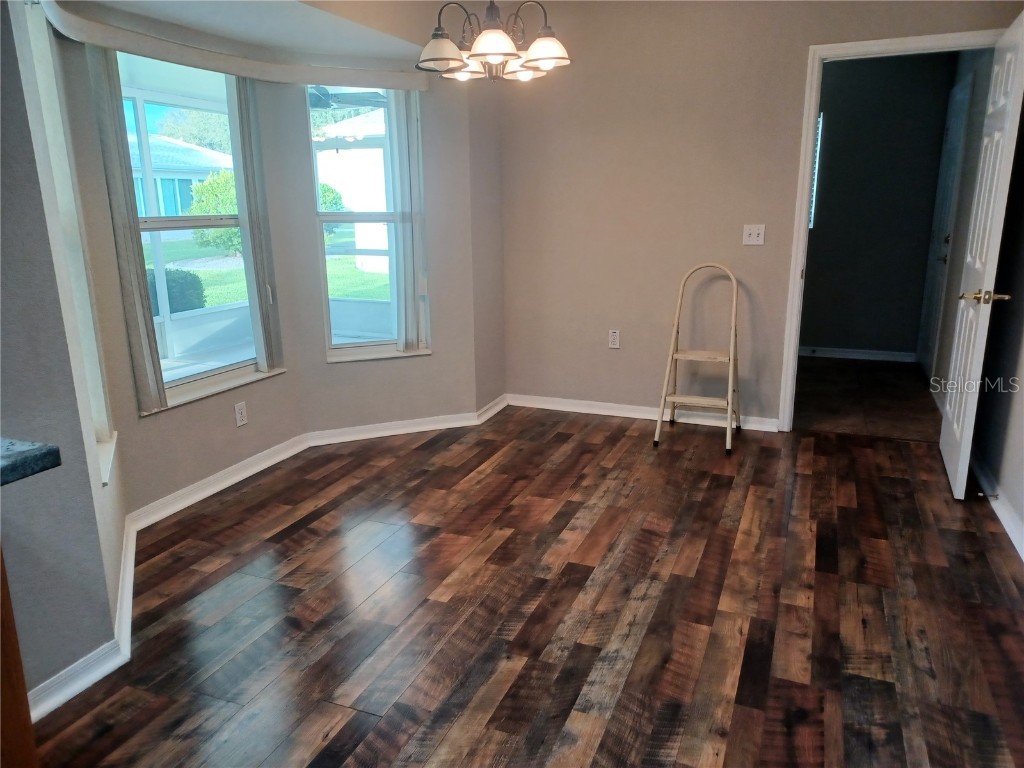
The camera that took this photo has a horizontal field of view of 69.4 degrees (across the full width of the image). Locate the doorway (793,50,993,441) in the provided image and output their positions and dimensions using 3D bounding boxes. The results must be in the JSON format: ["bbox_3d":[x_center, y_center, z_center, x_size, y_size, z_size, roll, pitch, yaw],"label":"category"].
[{"bbox_3d":[2.018,-0.684,4.030,0.773,2.045,0.130,5,15,22],"label":"doorway"}]

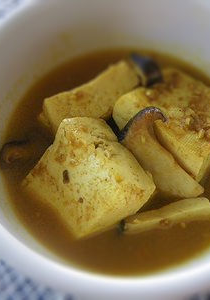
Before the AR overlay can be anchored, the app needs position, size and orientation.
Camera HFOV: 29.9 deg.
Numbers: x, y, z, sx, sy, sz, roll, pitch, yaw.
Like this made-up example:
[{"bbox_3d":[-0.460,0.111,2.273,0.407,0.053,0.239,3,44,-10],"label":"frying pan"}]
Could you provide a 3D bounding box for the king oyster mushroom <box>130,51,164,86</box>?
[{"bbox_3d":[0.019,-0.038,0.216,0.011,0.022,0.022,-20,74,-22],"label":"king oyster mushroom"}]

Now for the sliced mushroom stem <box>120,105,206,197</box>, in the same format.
[{"bbox_3d":[0.028,0.001,0.194,0.024,0.010,0.045,-32,87,10],"label":"sliced mushroom stem"}]

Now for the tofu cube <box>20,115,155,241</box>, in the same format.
[{"bbox_3d":[-0.008,0.015,0.198,0.044,0.029,0.042,-40,74,-4],"label":"tofu cube"}]

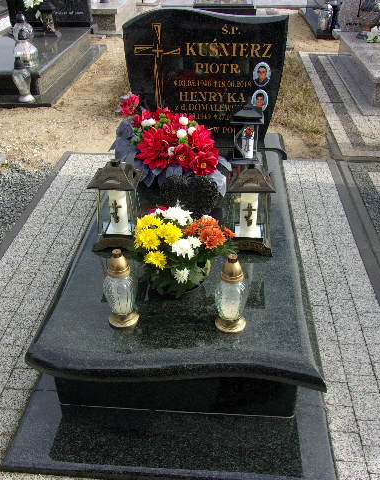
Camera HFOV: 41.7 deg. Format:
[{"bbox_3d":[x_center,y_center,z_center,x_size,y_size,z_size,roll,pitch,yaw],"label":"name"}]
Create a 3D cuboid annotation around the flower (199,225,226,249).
[{"bbox_3d":[0.074,-0.011,1.634,0.093,0.055,0.080,2,34,4],"label":"flower"}]

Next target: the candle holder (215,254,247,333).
[{"bbox_3d":[0.126,0.154,1.493,0.100,0.254,0.100,2,34,4],"label":"candle holder"}]

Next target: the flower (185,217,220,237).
[{"bbox_3d":[0.041,-0.044,1.646,0.118,0.050,0.060,2,34,4],"label":"flower"}]

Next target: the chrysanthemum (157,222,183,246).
[{"bbox_3d":[-0.067,-0.018,1.630,0.085,0.050,0.080,2,34,4],"label":"chrysanthemum"}]

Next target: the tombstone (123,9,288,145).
[{"bbox_3d":[0.073,-0.806,2.509,0.774,0.669,0.102,2,34,4],"label":"tombstone"}]

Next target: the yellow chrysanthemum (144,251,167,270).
[{"bbox_3d":[-0.110,0.065,1.593,0.071,0.045,0.068,2,34,4],"label":"yellow chrysanthemum"}]

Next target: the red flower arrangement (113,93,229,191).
[{"bbox_3d":[-0.082,-0.415,2.102,0.470,0.300,0.360,2,34,4],"label":"red flower arrangement"}]

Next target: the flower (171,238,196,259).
[{"bbox_3d":[-0.021,0.027,1.612,0.083,0.046,0.055,2,34,4],"label":"flower"}]

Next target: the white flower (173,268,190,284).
[{"bbox_3d":[-0.027,0.118,1.611,0.057,0.042,0.040,2,34,4],"label":"white flower"}]

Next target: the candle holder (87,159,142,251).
[{"bbox_3d":[-0.272,-0.136,1.902,0.175,0.358,0.175,2,34,4],"label":"candle holder"}]

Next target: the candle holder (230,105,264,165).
[{"bbox_3d":[0.284,-0.538,2.526,0.150,0.270,0.150,2,34,4],"label":"candle holder"}]

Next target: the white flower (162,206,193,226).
[{"bbox_3d":[-0.046,-0.084,1.717,0.105,0.055,0.090,2,34,4],"label":"white flower"}]

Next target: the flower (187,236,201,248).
[{"bbox_3d":[0.011,0.008,1.568,0.048,0.032,0.046,2,34,4],"label":"flower"}]

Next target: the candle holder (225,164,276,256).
[{"bbox_3d":[0.221,-0.130,1.835,0.175,0.347,0.175,2,34,4],"label":"candle holder"}]

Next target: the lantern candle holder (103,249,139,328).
[{"bbox_3d":[-0.217,0.148,1.564,0.108,0.277,0.108,2,34,4],"label":"lantern candle holder"}]

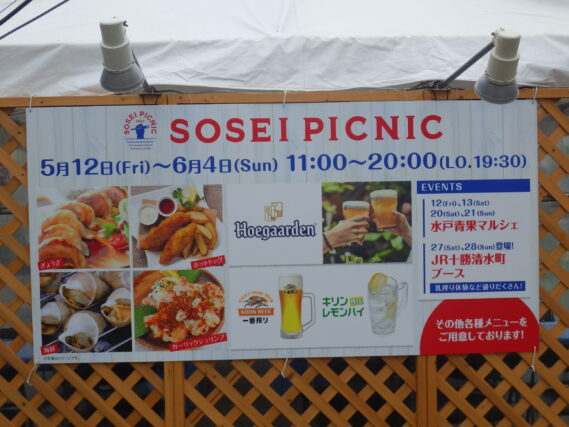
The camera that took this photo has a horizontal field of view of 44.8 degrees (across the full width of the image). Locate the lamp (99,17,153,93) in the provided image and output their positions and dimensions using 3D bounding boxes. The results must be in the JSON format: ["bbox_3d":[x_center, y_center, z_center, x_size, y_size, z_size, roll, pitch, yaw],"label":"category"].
[{"bbox_3d":[-0.476,-0.454,1.980,0.140,0.205,0.150,-1,45,3],"label":"lamp"}]

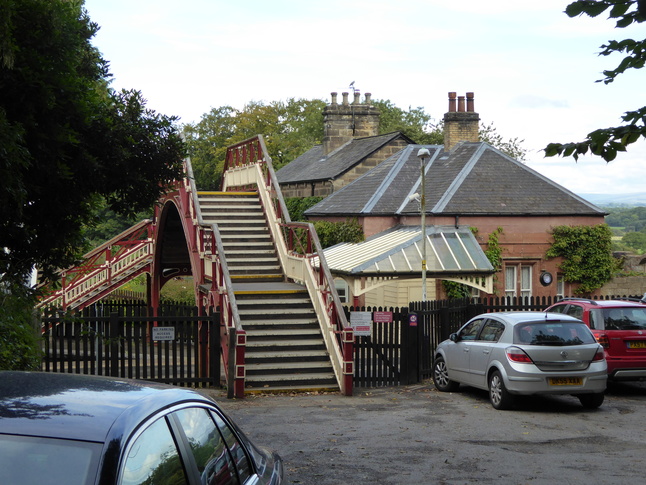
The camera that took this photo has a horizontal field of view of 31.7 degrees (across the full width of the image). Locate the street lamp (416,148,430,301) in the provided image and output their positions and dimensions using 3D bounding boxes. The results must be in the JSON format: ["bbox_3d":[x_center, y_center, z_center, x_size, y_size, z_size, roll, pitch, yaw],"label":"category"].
[{"bbox_3d":[1.920,0.370,21.600,0.260,4.300,0.500,0,2,-14],"label":"street lamp"}]

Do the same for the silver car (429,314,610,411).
[{"bbox_3d":[3.170,1.880,18.930,1.770,1.460,4.250,0,1,-12],"label":"silver car"}]

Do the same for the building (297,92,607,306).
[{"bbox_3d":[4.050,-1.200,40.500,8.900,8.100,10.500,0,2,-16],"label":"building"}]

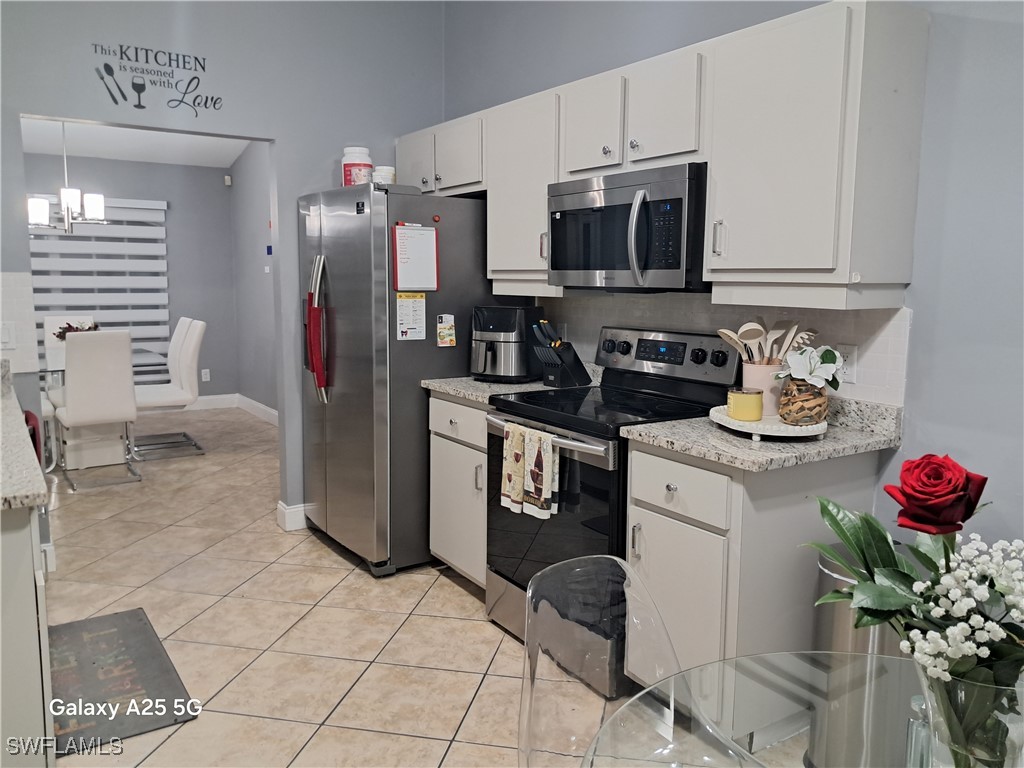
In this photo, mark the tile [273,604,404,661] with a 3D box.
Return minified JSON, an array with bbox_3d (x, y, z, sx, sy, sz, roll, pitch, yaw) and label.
[{"bbox_3d":[-0.664,0.973,3.121,0.413,0.010,0.413,2,8,11],"label":"tile"}]

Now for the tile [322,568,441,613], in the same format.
[{"bbox_3d":[-0.580,0.920,3.526,0.413,0.010,0.413,2,8,11],"label":"tile"}]

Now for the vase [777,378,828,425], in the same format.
[{"bbox_3d":[0.869,0.048,2.378,0.152,0.140,0.152,-5,9,-33],"label":"vase"}]

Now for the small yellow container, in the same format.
[{"bbox_3d":[0.735,0.066,2.517,0.103,0.090,0.103,1,8,0],"label":"small yellow container"}]

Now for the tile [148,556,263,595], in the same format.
[{"bbox_3d":[-1.381,0.880,3.668,0.410,0.012,0.410,2,8,11],"label":"tile"}]

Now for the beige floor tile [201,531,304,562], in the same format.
[{"bbox_3d":[-1.290,0.827,4.067,0.410,0.012,0.410,2,8,11],"label":"beige floor tile"}]

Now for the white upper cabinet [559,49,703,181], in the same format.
[{"bbox_3d":[0.516,-0.935,2.873,0.311,0.368,0.773,-5,9,-33],"label":"white upper cabinet"}]

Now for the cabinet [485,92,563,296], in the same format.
[{"bbox_3d":[0.166,-0.812,3.535,0.324,0.830,0.593,-4,9,-34],"label":"cabinet"}]

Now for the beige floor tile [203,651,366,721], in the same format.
[{"bbox_3d":[-0.747,1.025,2.716,0.413,0.010,0.413,2,8,11],"label":"beige floor tile"}]

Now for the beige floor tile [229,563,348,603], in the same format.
[{"bbox_3d":[-0.978,0.896,3.575,0.410,0.012,0.410,2,8,11],"label":"beige floor tile"}]

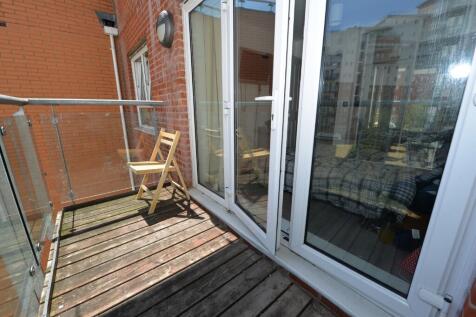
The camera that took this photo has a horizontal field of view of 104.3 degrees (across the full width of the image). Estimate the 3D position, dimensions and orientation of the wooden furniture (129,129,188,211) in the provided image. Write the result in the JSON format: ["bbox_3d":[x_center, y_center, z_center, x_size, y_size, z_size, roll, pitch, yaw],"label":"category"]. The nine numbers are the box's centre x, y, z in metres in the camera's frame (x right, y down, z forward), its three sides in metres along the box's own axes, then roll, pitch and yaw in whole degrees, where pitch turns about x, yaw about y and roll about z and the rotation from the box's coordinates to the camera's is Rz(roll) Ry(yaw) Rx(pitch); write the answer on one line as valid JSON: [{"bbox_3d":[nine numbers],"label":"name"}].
[{"bbox_3d":[-0.845,0.097,1.996,0.509,0.787,0.422,-12,18,-41],"label":"wooden furniture"}]

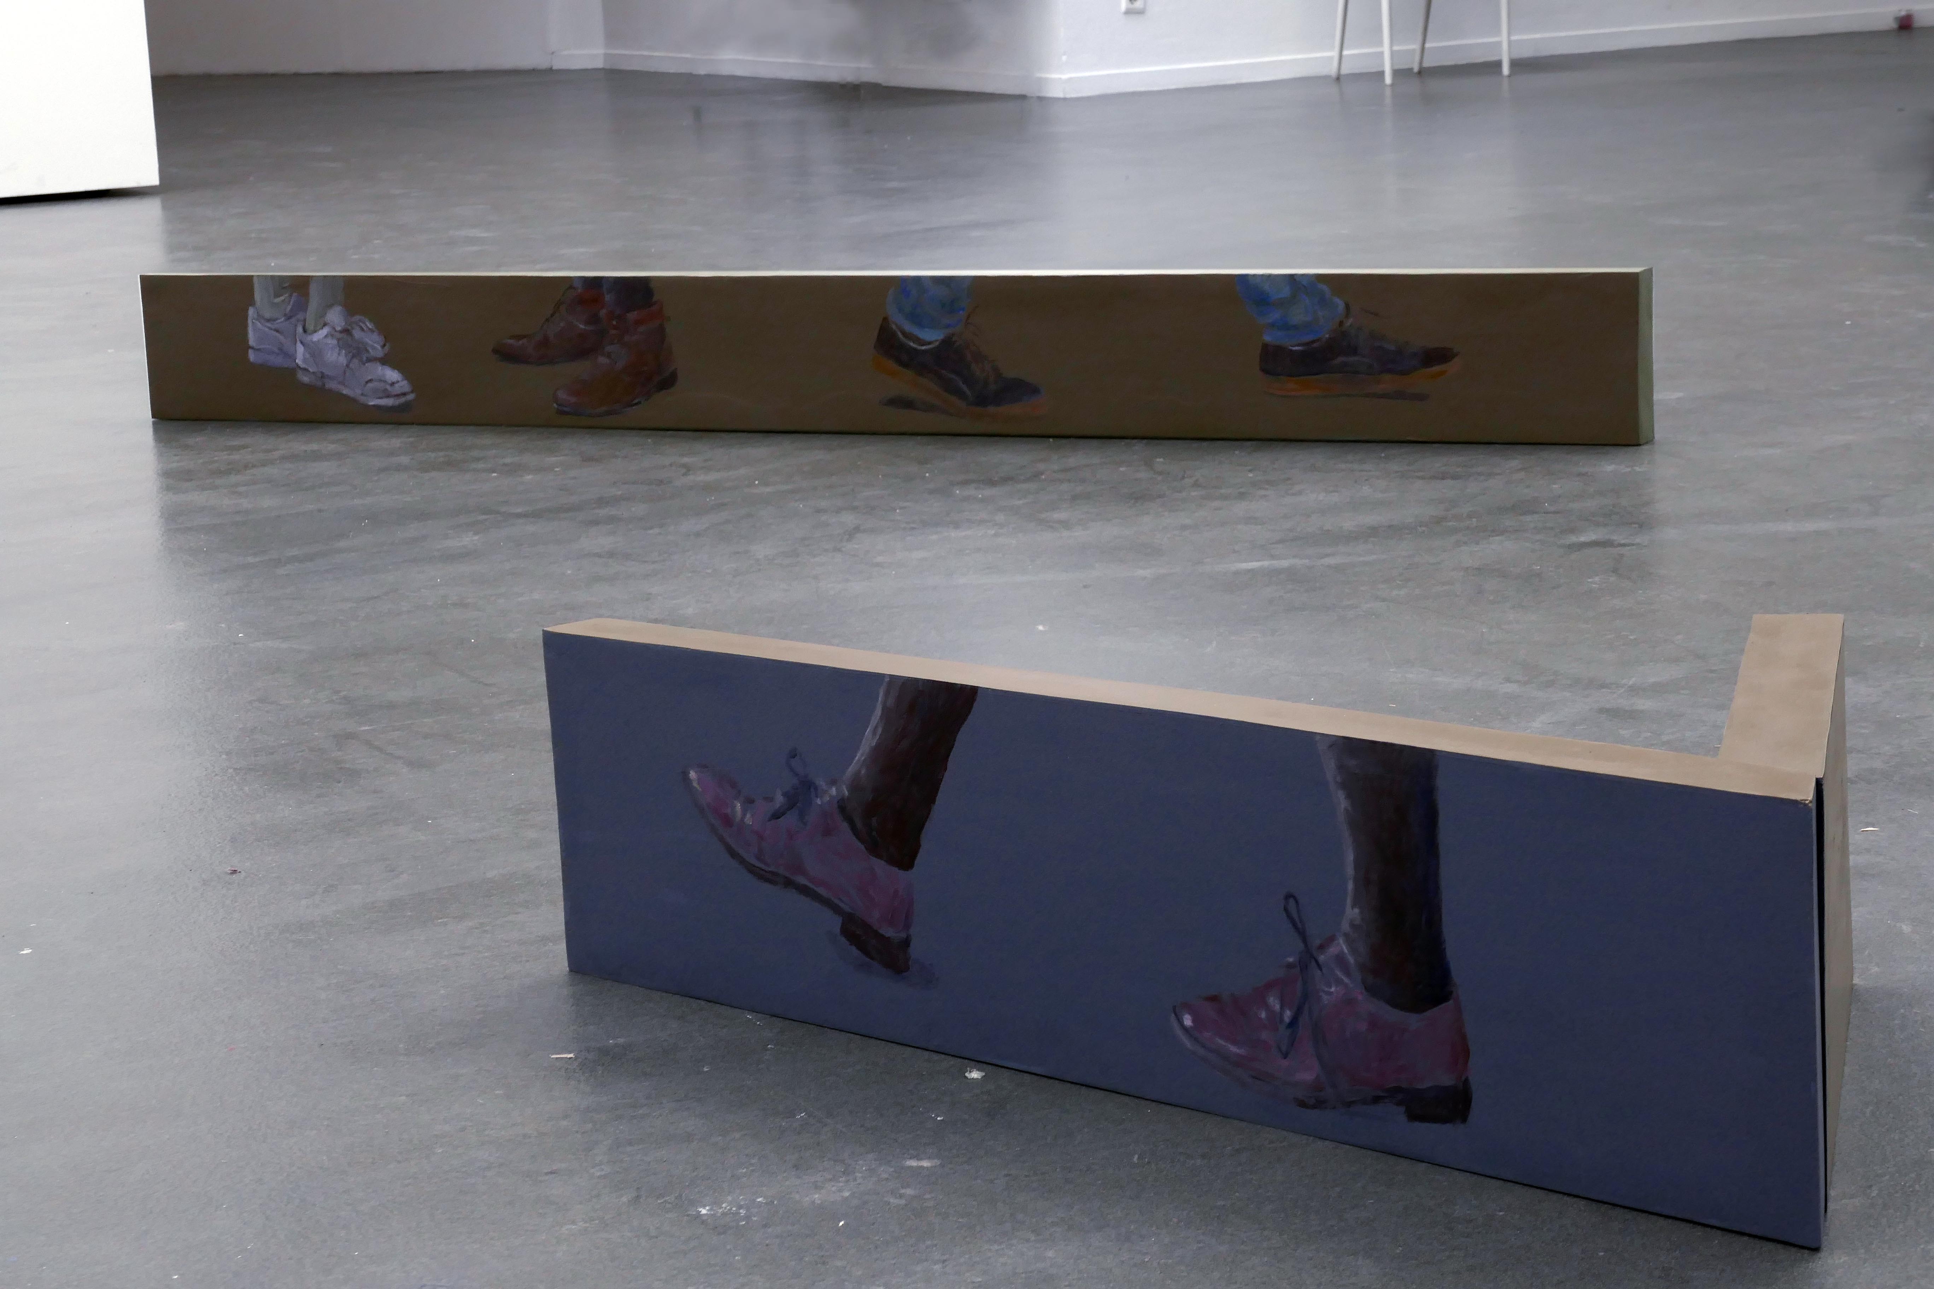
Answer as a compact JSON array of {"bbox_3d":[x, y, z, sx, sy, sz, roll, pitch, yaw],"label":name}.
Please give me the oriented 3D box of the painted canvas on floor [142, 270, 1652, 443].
[{"bbox_3d":[-0.196,-0.423,6.278,2.479,0.227,0.053,3,12,29],"label":"painted canvas on floor"}]

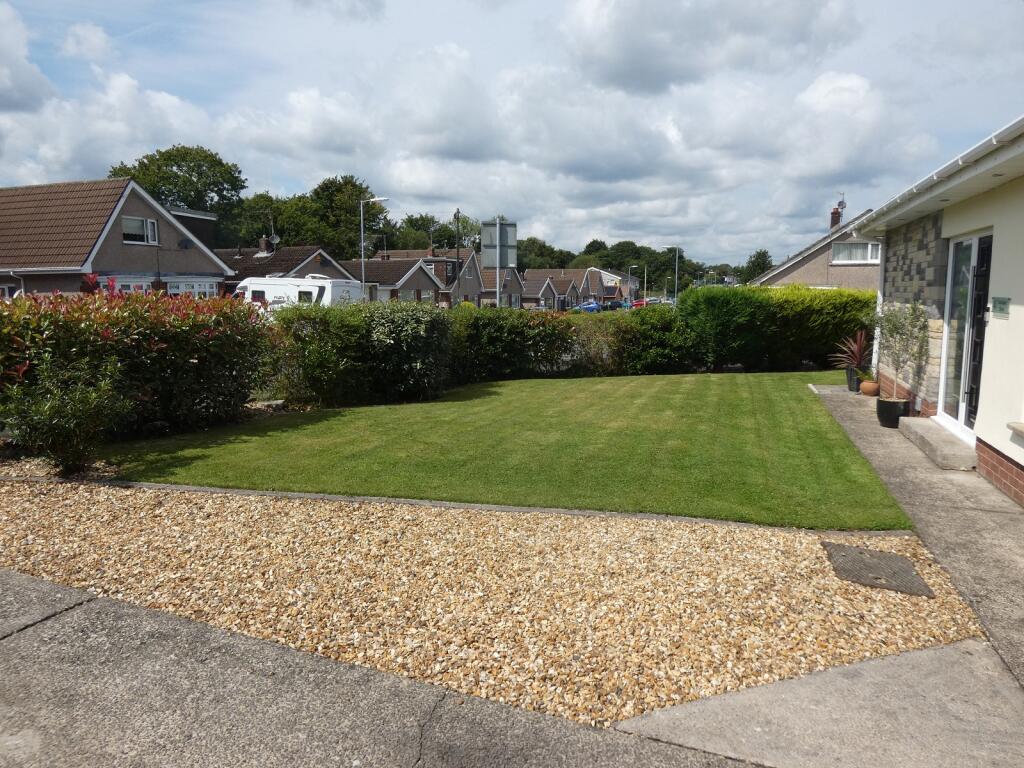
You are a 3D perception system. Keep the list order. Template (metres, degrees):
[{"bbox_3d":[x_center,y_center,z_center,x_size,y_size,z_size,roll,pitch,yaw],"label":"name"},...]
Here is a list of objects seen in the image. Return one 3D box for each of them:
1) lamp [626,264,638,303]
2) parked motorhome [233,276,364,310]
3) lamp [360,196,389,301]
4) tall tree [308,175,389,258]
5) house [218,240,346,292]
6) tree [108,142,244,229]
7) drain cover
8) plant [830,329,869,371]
[{"bbox_3d":[16.997,-13.404,95.496,1.150,6.100,0.250,2,8,19],"label":"lamp"},{"bbox_3d":[-11.044,-3.942,34.522,6.900,2.800,2.300,3,9,25],"label":"parked motorhome"},{"bbox_3d":[-6.028,-5.016,29.536,1.150,6.130,0.250,2,8,19],"label":"lamp"},{"bbox_3d":[-17.350,-15.300,72.599,8.800,14.900,8.800,2,8,19],"label":"tall tree"},{"bbox_3d":[-16.679,-6.390,43.785,10.800,5.000,8.100,2,8,19],"label":"house"},{"bbox_3d":[-27.580,-12.924,56.537,10.800,14.600,10.800,2,8,19],"label":"tree"},{"bbox_3d":[2.107,1.082,3.972,0.470,0.040,0.610,3,8,21],"label":"drain cover"},{"bbox_3d":[5.580,-0.579,11.250,0.680,0.700,0.680,2,8,19],"label":"plant"}]

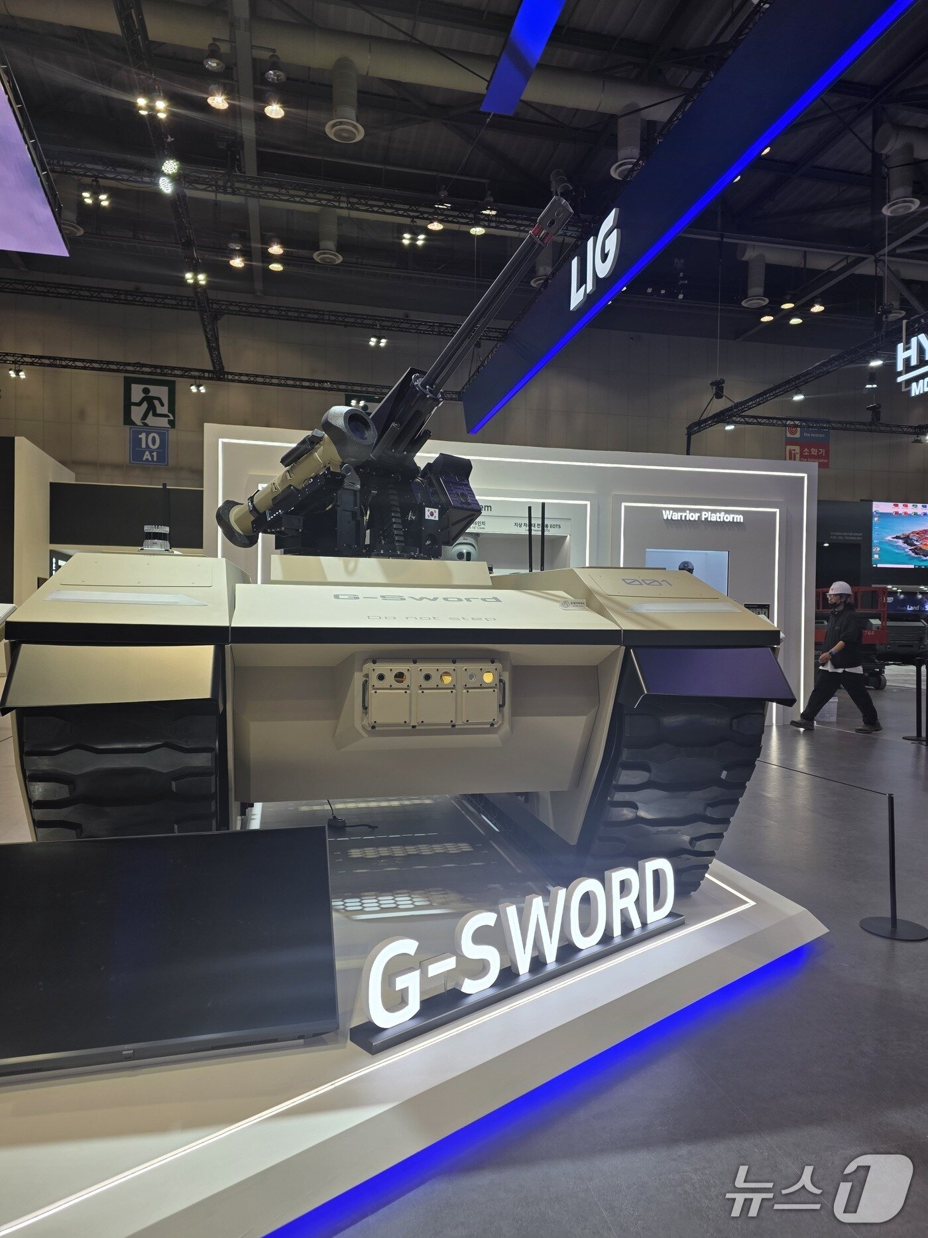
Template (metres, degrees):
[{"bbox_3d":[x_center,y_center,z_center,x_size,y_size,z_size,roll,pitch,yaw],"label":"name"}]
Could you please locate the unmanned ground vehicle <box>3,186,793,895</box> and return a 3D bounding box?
[{"bbox_3d":[-0.560,-0.315,4.716,2.660,3.000,4.200,1,1,-14],"label":"unmanned ground vehicle"}]

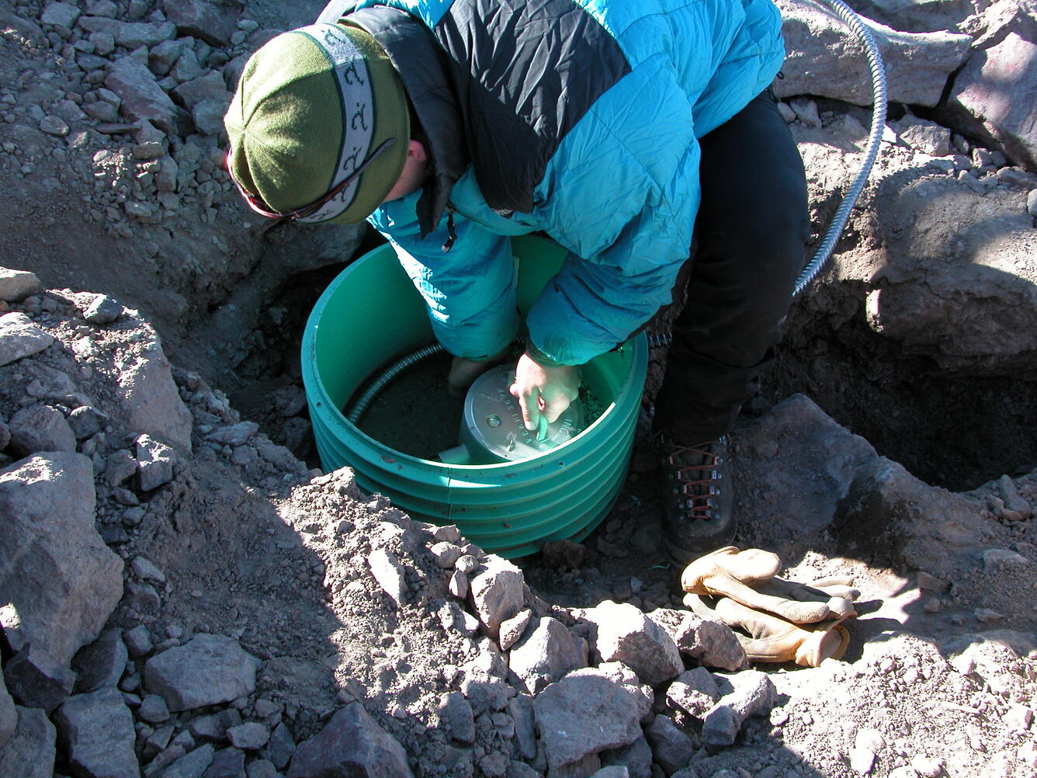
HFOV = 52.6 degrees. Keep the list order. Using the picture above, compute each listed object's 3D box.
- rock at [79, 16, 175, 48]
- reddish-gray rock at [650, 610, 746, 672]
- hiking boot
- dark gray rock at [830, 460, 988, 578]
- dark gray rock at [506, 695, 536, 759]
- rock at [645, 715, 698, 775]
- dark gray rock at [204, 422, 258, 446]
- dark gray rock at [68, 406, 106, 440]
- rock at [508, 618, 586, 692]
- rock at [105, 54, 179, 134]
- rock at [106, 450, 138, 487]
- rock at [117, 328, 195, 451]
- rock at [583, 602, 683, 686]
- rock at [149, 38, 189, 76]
[{"bbox_3d":[-0.782,-0.712,2.094,0.192,0.047,0.046,8,52,5],"label":"rock"},{"bbox_3d":[0.237,0.334,1.390,0.117,0.068,0.068,14,53,11],"label":"reddish-gray rock"},{"bbox_3d":[0.267,0.096,1.578,0.110,0.160,0.290,0,52,0],"label":"hiking boot"},{"bbox_3d":[0.575,0.191,1.540,0.210,0.130,0.155,12,53,9],"label":"dark gray rock"},{"bbox_3d":[0.004,0.423,1.310,0.037,0.055,0.075,-8,52,-6],"label":"dark gray rock"},{"bbox_3d":[0.200,0.464,1.368,0.058,0.047,0.069,-14,53,-12],"label":"rock"},{"bbox_3d":[-0.432,0.068,1.577,0.080,0.026,0.033,-6,52,-6],"label":"dark gray rock"},{"bbox_3d":[-0.580,0.046,1.410,0.052,0.045,0.043,0,52,0],"label":"dark gray rock"},{"bbox_3d":[0.038,0.341,1.345,0.095,0.080,0.080,0,52,0],"label":"rock"},{"bbox_3d":[-0.675,-0.528,1.880,0.085,0.090,0.140,-33,59,-24],"label":"rock"},{"bbox_3d":[-0.562,0.112,1.487,0.041,0.036,0.050,-10,53,-9],"label":"rock"},{"bbox_3d":[-0.539,0.001,1.550,0.105,0.075,0.212,-10,53,-9],"label":"rock"},{"bbox_3d":[0.160,0.356,1.466,0.135,0.078,0.091,18,53,12],"label":"rock"},{"bbox_3d":[-0.689,-0.654,2.063,0.066,0.052,0.073,-23,56,-18],"label":"rock"}]

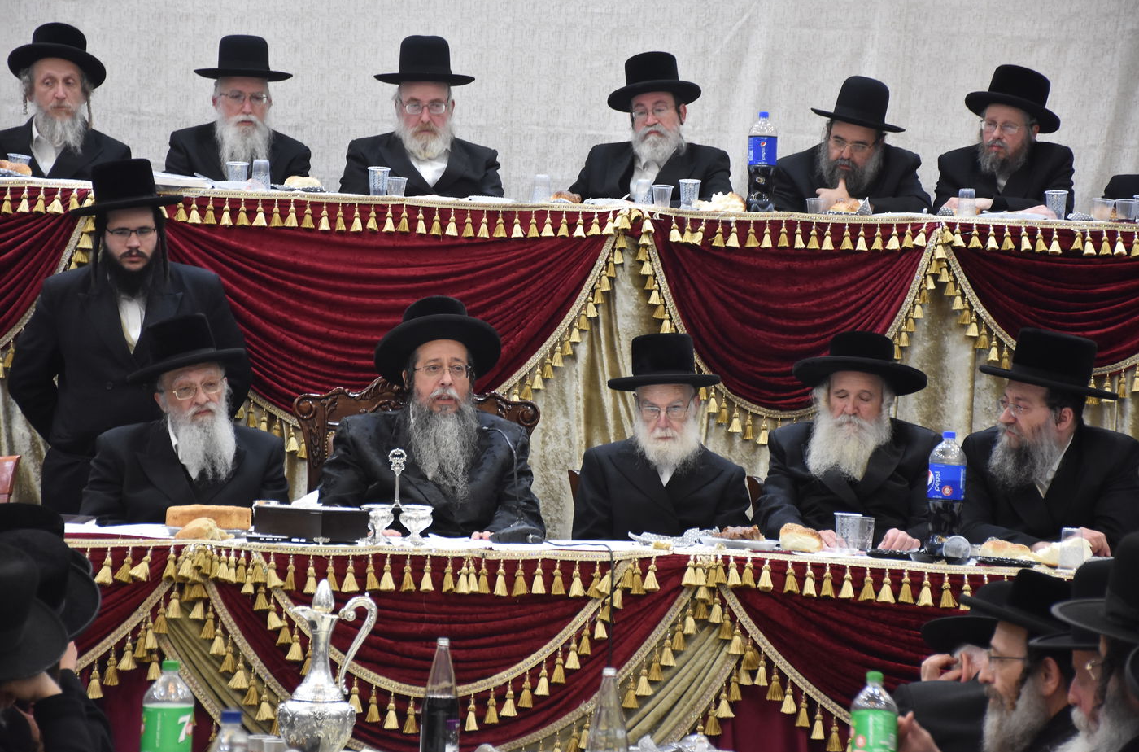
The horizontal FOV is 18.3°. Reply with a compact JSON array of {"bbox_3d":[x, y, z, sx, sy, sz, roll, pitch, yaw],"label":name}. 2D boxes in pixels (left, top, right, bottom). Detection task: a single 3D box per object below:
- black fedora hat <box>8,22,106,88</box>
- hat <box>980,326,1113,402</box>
[{"bbox_3d":[-1.695,-1.072,11.750,0.315,0.130,0.340,12,-16,-13],"label":"black fedora hat"},{"bbox_3d":[1.220,-0.037,8.920,0.360,0.128,0.325,13,0,-25],"label":"hat"}]

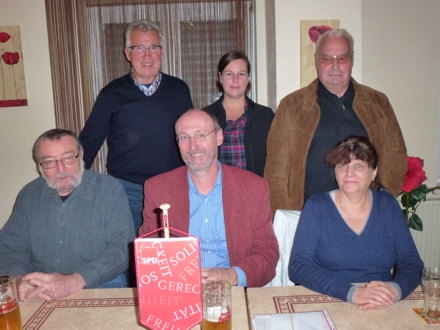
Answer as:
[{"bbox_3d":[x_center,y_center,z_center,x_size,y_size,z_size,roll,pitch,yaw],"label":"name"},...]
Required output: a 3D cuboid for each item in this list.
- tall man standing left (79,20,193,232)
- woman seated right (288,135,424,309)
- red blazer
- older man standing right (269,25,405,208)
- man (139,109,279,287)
[{"bbox_3d":[-0.385,0.190,1.930,0.580,1.760,0.360,-3,9,-9],"label":"tall man standing left"},{"bbox_3d":[0.470,0.520,1.360,0.520,1.230,0.700,0,9,10],"label":"woman seated right"},{"bbox_3d":[-0.050,0.300,1.465,0.550,0.610,0.420,-2,9,0],"label":"red blazer"},{"bbox_3d":[0.560,0.200,1.900,0.670,1.700,0.380,0,9,10],"label":"older man standing right"},{"bbox_3d":[-0.055,0.460,1.380,0.580,1.320,0.740,-2,9,0],"label":"man"}]

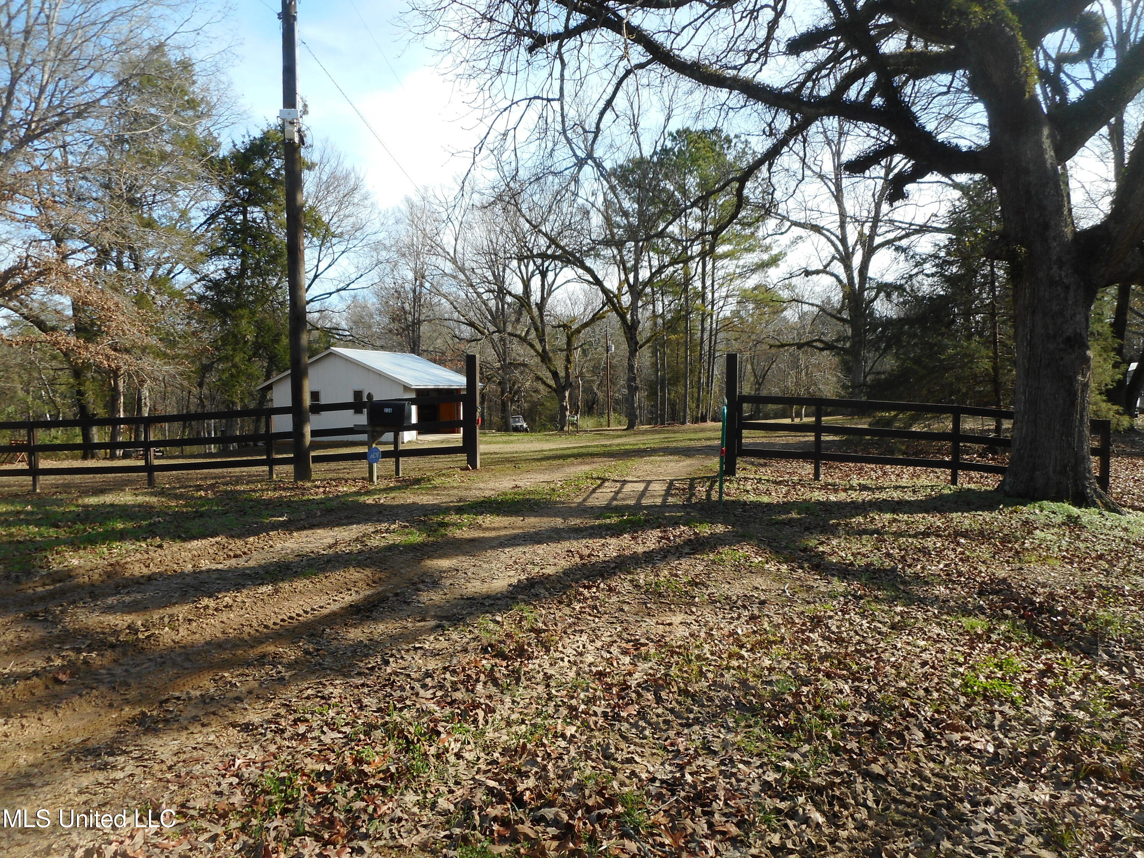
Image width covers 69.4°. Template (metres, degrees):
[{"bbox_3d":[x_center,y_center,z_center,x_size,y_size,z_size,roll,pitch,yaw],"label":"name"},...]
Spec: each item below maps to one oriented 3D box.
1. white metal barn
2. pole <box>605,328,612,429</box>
[{"bbox_3d":[-10.150,-1.785,42.880,8.680,4.480,7.650,1,3,19],"label":"white metal barn"},{"bbox_3d":[3.310,-4.625,75.000,0.320,9.150,0.320,0,3,0],"label":"pole"}]

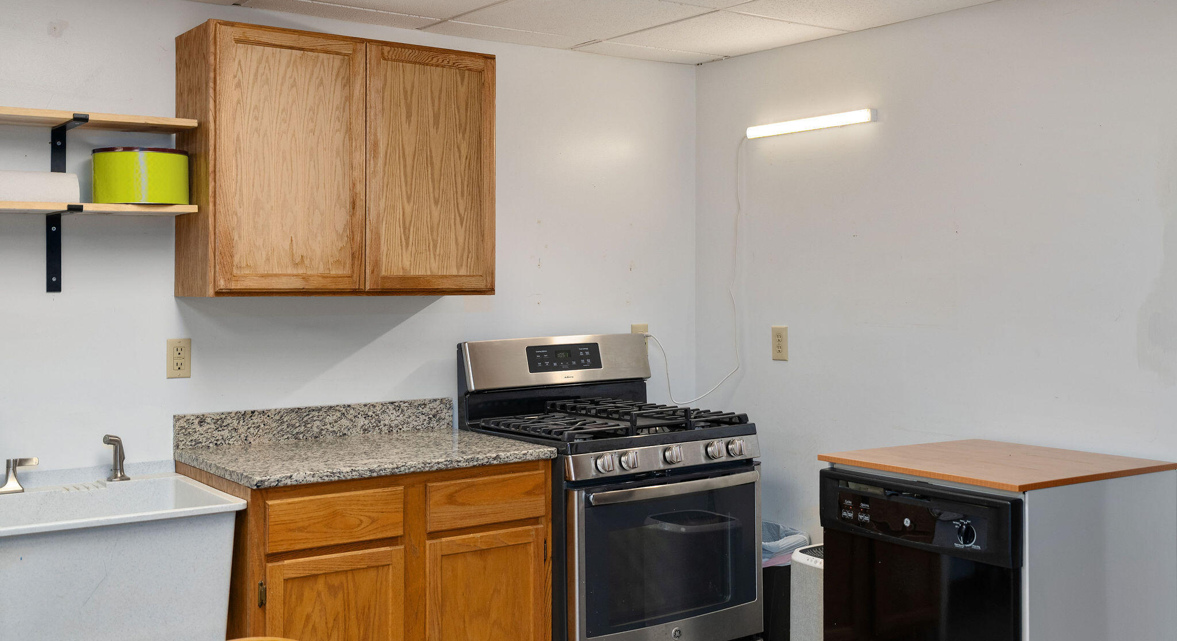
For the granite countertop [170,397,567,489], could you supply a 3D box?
[{"bbox_3d":[-0.668,0.346,3.418,0.926,0.131,0.651,-2,3,-36],"label":"granite countertop"}]

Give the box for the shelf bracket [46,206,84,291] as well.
[{"bbox_3d":[-1.417,-0.189,3.094,0.038,0.228,0.253,-2,3,-36],"label":"shelf bracket"}]

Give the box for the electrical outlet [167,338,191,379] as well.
[{"bbox_3d":[-1.217,0.114,3.405,0.071,0.116,0.007,-2,3,-36],"label":"electrical outlet"}]

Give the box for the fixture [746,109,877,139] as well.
[{"bbox_3d":[0.783,-0.695,4.066,0.034,0.040,0.585,-2,3,-36],"label":"fixture"}]

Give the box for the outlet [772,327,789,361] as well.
[{"bbox_3d":[0.708,0.087,4.231,0.006,0.126,0.079,-2,3,-36],"label":"outlet"}]

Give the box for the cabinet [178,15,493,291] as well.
[{"bbox_3d":[-0.755,-0.459,3.517,0.916,0.759,0.329,-2,3,-36],"label":"cabinet"}]

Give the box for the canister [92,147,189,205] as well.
[{"bbox_3d":[-1.249,-0.396,3.199,0.248,0.146,0.248,-2,3,-36],"label":"canister"}]

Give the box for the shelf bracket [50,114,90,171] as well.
[{"bbox_3d":[-1.402,-0.425,3.094,0.038,0.228,0.253,-2,3,-36],"label":"shelf bracket"}]

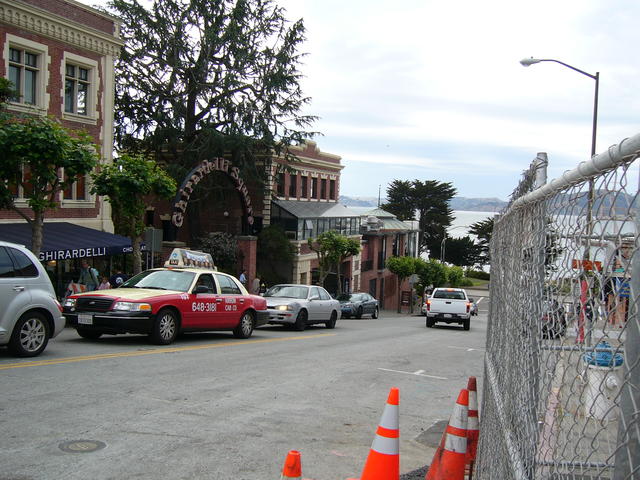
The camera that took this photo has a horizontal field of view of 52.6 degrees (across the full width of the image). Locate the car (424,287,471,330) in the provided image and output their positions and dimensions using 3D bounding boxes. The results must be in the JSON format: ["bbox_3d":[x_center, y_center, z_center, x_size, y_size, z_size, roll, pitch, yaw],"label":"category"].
[{"bbox_3d":[5.671,2.982,28.266,1.800,1.700,5.200,2,-5,13],"label":"car"}]

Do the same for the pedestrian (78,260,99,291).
[{"bbox_3d":[-7.708,1.509,21.452,0.580,1.700,0.450,4,4,27],"label":"pedestrian"}]

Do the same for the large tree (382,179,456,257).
[{"bbox_3d":[16.606,-2.503,108.000,11.500,15.500,12.300,4,3,22],"label":"large tree"}]

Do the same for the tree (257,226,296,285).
[{"bbox_3d":[-2.707,1.517,38.500,2.500,4.900,2.500,2,3,0],"label":"tree"}]

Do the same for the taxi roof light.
[{"bbox_3d":[-2.721,0.429,13.842,0.460,0.390,1.330,1,-5,22],"label":"taxi roof light"}]

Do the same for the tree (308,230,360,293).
[{"bbox_3d":[0.858,1.835,38.300,2.900,4.850,3.100,2,3,0],"label":"tree"}]

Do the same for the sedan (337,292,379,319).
[{"bbox_3d":[1.868,3.616,36.147,1.780,1.420,4.600,1,-5,23],"label":"sedan"}]

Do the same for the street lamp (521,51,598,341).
[{"bbox_3d":[8.166,-1.389,22.197,2.700,9.900,0.350,4,3,22],"label":"street lamp"}]

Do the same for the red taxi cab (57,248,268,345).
[{"bbox_3d":[-2.847,1.112,13.396,1.980,1.860,5.380,1,-5,23],"label":"red taxi cab"}]

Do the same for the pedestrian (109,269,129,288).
[{"bbox_3d":[-6.257,1.675,20.042,0.550,1.500,0.420,1,3,-17],"label":"pedestrian"}]

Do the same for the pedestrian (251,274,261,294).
[{"bbox_3d":[-2.962,2.518,29.952,0.500,1.700,0.360,3,3,22],"label":"pedestrian"}]

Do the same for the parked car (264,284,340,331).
[{"bbox_3d":[-0.701,2.177,21.288,1.770,1.400,4.750,2,-5,22],"label":"parked car"}]

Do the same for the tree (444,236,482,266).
[{"bbox_3d":[25.147,2.488,115.000,7.000,7.000,7.000,2,3,0],"label":"tree"}]

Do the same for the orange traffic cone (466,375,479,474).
[{"bbox_3d":[1.192,1.436,5.089,0.360,0.710,0.360,1,-5,23],"label":"orange traffic cone"}]

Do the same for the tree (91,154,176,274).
[{"bbox_3d":[-6.183,-0.165,21.453,2.800,5.250,2.800,3,3,21],"label":"tree"}]

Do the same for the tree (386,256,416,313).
[{"bbox_3d":[6.634,3.665,53.000,2.500,4.600,2.500,4,3,22],"label":"tree"}]

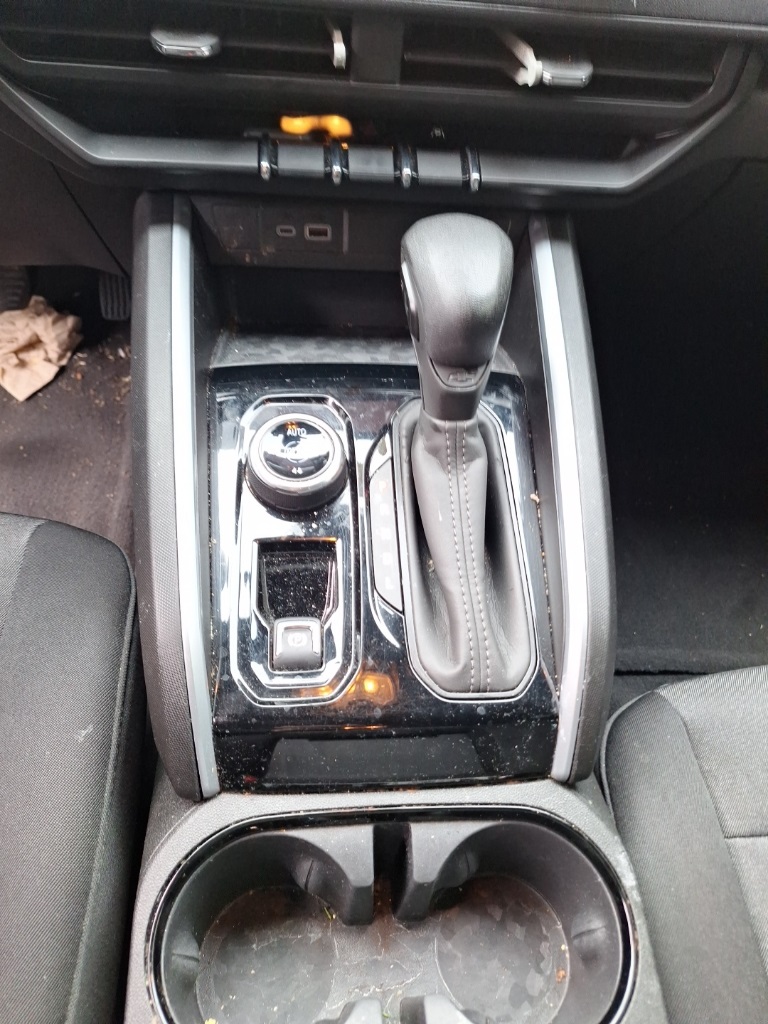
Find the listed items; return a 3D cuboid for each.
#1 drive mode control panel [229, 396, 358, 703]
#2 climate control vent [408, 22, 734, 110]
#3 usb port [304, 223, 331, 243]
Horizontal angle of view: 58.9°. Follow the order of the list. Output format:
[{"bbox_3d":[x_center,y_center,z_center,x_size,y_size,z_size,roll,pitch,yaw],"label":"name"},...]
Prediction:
[{"bbox_3d":[-0.049,0.009,0.380,0.070,0.030,0.188,0,65,-6],"label":"drive mode control panel"},{"bbox_3d":[0.105,-0.250,0.382,0.185,0.037,0.033,0,50,-6],"label":"climate control vent"},{"bbox_3d":[-0.044,-0.188,0.457,0.018,0.011,0.008,0,50,-6],"label":"usb port"}]

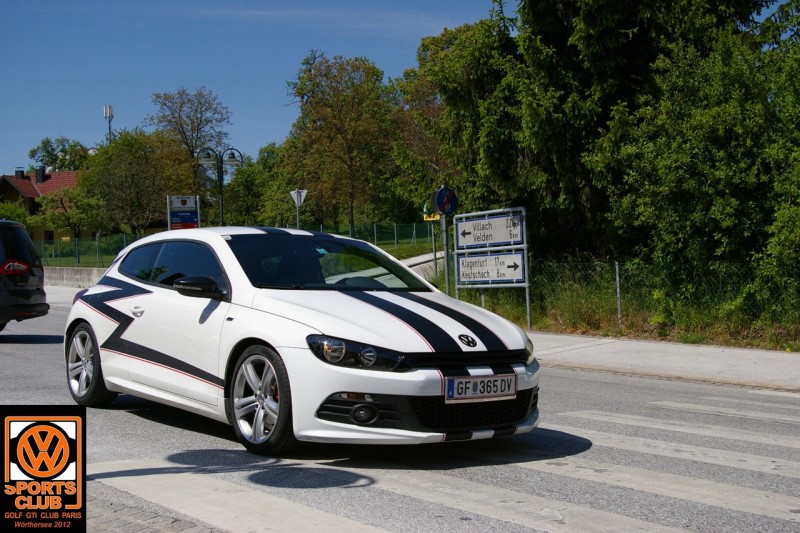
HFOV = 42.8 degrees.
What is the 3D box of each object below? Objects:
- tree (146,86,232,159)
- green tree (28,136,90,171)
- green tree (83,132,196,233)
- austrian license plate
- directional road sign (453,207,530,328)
[{"bbox_3d":[-16.067,-8.472,78.000,6.600,10.500,6.400,-1,-1,0],"label":"tree"},{"bbox_3d":[-30.655,-7.562,92.000,6.200,8.200,6.000,-1,-1,0],"label":"green tree"},{"bbox_3d":[-14.642,-4.630,57.000,6.300,6.200,6.200,-1,-1,0],"label":"green tree"},{"bbox_3d":[0.450,0.669,5.640,0.520,0.123,0.020,2,-2,-38],"label":"austrian license plate"},{"bbox_3d":[1.737,0.070,19.694,0.100,2.247,2.053,-1,-2,-37],"label":"directional road sign"}]

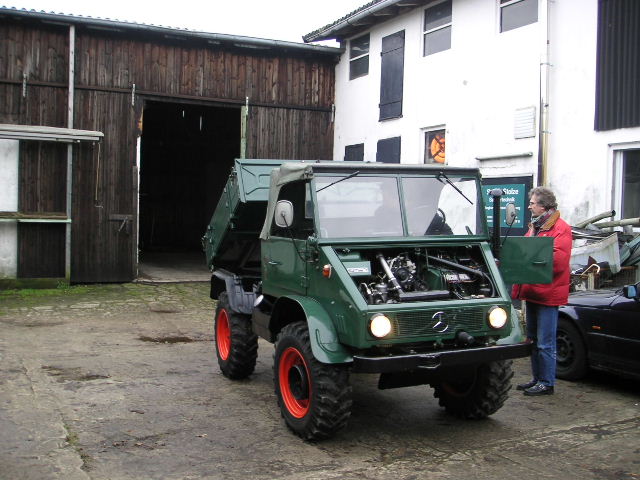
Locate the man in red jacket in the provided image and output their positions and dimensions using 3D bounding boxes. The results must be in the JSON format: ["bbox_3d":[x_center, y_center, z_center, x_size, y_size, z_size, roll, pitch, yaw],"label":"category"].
[{"bbox_3d":[1.955,0.446,6.200,0.460,1.810,0.530,1,2,-10],"label":"man in red jacket"}]

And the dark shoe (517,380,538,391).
[{"bbox_3d":[1.905,1.302,6.300,0.285,0.105,0.105,2,2,5],"label":"dark shoe"}]

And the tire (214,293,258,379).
[{"bbox_3d":[-0.838,0.938,6.960,0.255,0.845,0.845,-1,2,-21],"label":"tire"}]

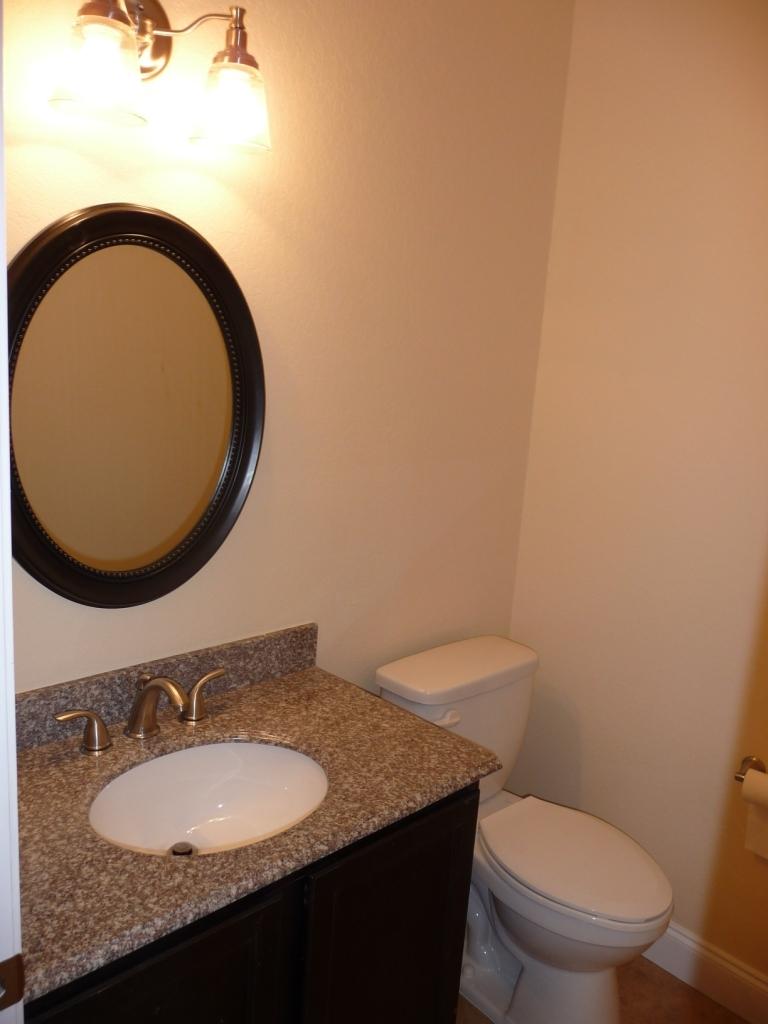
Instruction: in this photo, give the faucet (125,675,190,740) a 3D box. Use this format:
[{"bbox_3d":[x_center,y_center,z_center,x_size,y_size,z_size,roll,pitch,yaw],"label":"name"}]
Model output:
[{"bbox_3d":[-0.414,0.369,1.540,0.062,0.132,0.180,-7,16,-44],"label":"faucet"}]

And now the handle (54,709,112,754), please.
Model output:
[{"bbox_3d":[-0.542,0.392,1.493,0.107,0.089,0.055,-7,16,-44],"label":"handle"}]

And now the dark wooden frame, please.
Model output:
[{"bbox_3d":[-0.460,-0.179,1.522,0.584,0.733,0.030,-7,16,-44],"label":"dark wooden frame"}]

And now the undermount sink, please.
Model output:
[{"bbox_3d":[-0.298,0.574,1.452,0.450,0.177,0.385,-7,16,-44],"label":"undermount sink"}]

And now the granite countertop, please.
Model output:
[{"bbox_3d":[-0.312,0.474,1.463,0.946,0.027,0.569,-7,16,-44],"label":"granite countertop"}]

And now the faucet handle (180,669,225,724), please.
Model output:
[{"bbox_3d":[-0.357,0.365,1.646,0.099,0.092,0.052,-7,16,-43],"label":"faucet handle"}]

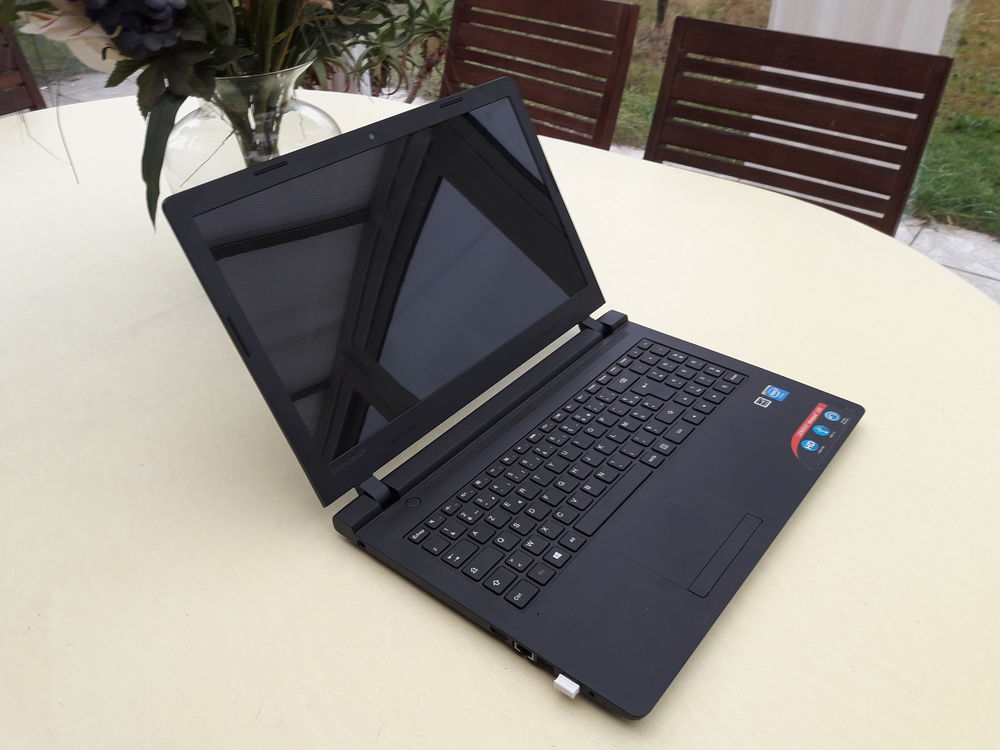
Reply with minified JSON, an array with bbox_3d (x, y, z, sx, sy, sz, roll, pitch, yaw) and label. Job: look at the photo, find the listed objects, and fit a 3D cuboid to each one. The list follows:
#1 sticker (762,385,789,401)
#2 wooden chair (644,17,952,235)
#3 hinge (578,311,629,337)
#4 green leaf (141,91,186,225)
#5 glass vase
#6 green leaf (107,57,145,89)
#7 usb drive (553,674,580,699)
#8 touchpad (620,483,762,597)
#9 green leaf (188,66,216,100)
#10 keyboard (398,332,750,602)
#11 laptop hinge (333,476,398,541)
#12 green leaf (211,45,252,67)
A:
[{"bbox_3d":[0.248,0.016,0.726,0.019,0.001,0.015,24,42,32],"label":"sticker"},{"bbox_3d":[0.308,-0.057,1.379,0.490,0.890,0.580,25,43,33],"label":"wooden chair"},{"bbox_3d":[0.107,-0.051,0.826,0.028,0.016,0.047,24,42,32],"label":"hinge"},{"bbox_3d":[-0.396,-0.248,0.948,0.045,0.165,0.030,5,29,-24],"label":"green leaf"},{"bbox_3d":[-0.331,-0.318,1.085,0.240,0.207,0.240,-12,36,-14],"label":"glass vase"},{"bbox_3d":[-0.418,-0.336,0.903,0.050,0.036,0.032,-16,37,-19],"label":"green leaf"},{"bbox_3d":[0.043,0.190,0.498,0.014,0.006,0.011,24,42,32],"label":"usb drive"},{"bbox_3d":[0.137,0.116,0.587,0.071,0.002,0.091,24,42,32],"label":"touchpad"},{"bbox_3d":[-0.337,-0.330,0.916,0.036,0.042,0.022,-13,36,-15],"label":"green leaf"},{"bbox_3d":[0.079,0.060,0.669,0.109,0.006,0.339,24,42,32],"label":"keyboard"},{"bbox_3d":[-0.101,0.101,0.618,0.028,0.016,0.049,24,42,32],"label":"laptop hinge"},{"bbox_3d":[-0.314,-0.374,0.947,0.054,0.028,0.032,-12,36,-14],"label":"green leaf"}]

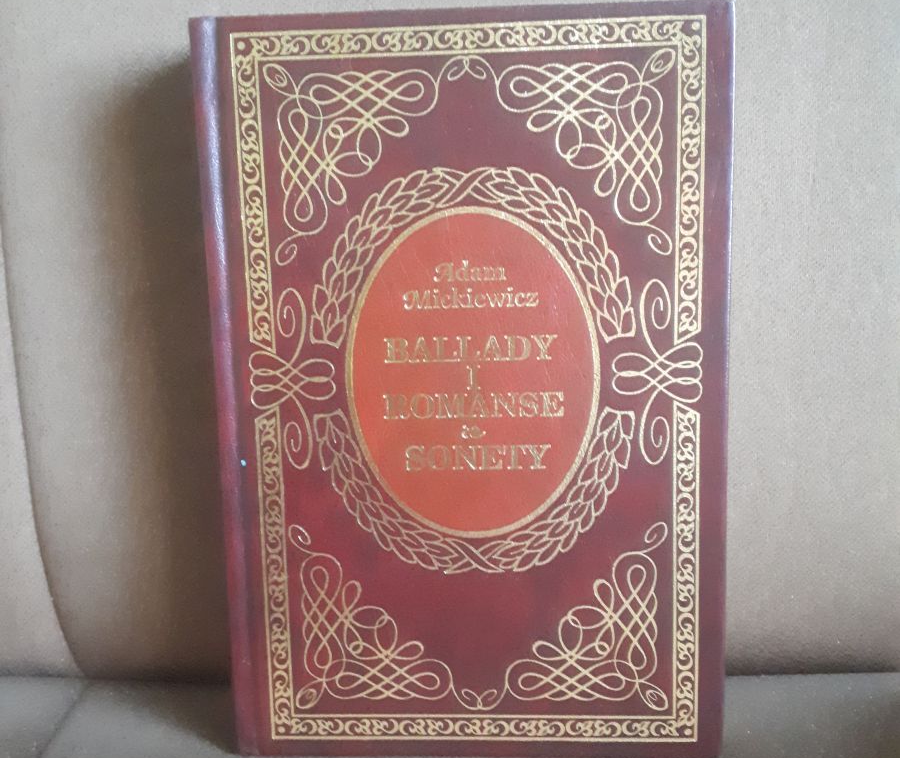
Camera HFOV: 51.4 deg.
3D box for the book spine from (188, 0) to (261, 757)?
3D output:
[{"bbox_3d":[-0.061,0.007,0.272,0.010,0.208,0.024,-1,9,3],"label":"book spine"}]

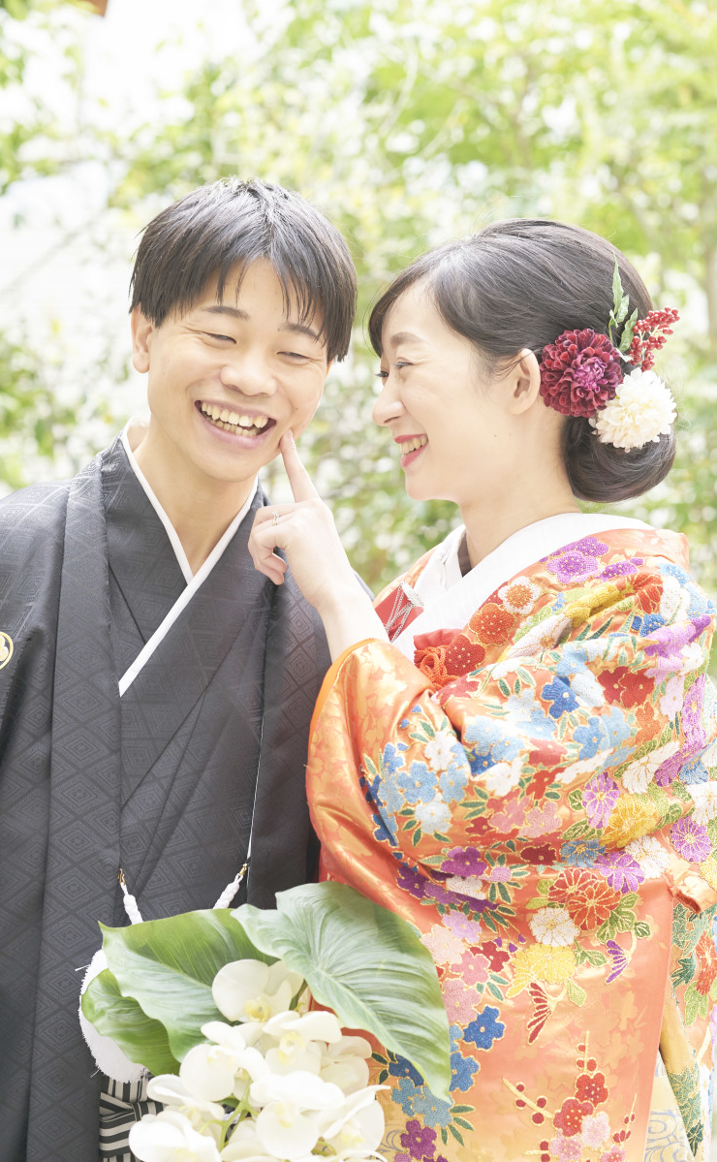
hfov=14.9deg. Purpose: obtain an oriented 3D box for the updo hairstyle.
[{"bbox_3d":[0.137,-0.186,2.320,0.252,0.238,0.185,-1,2,-18],"label":"updo hairstyle"}]

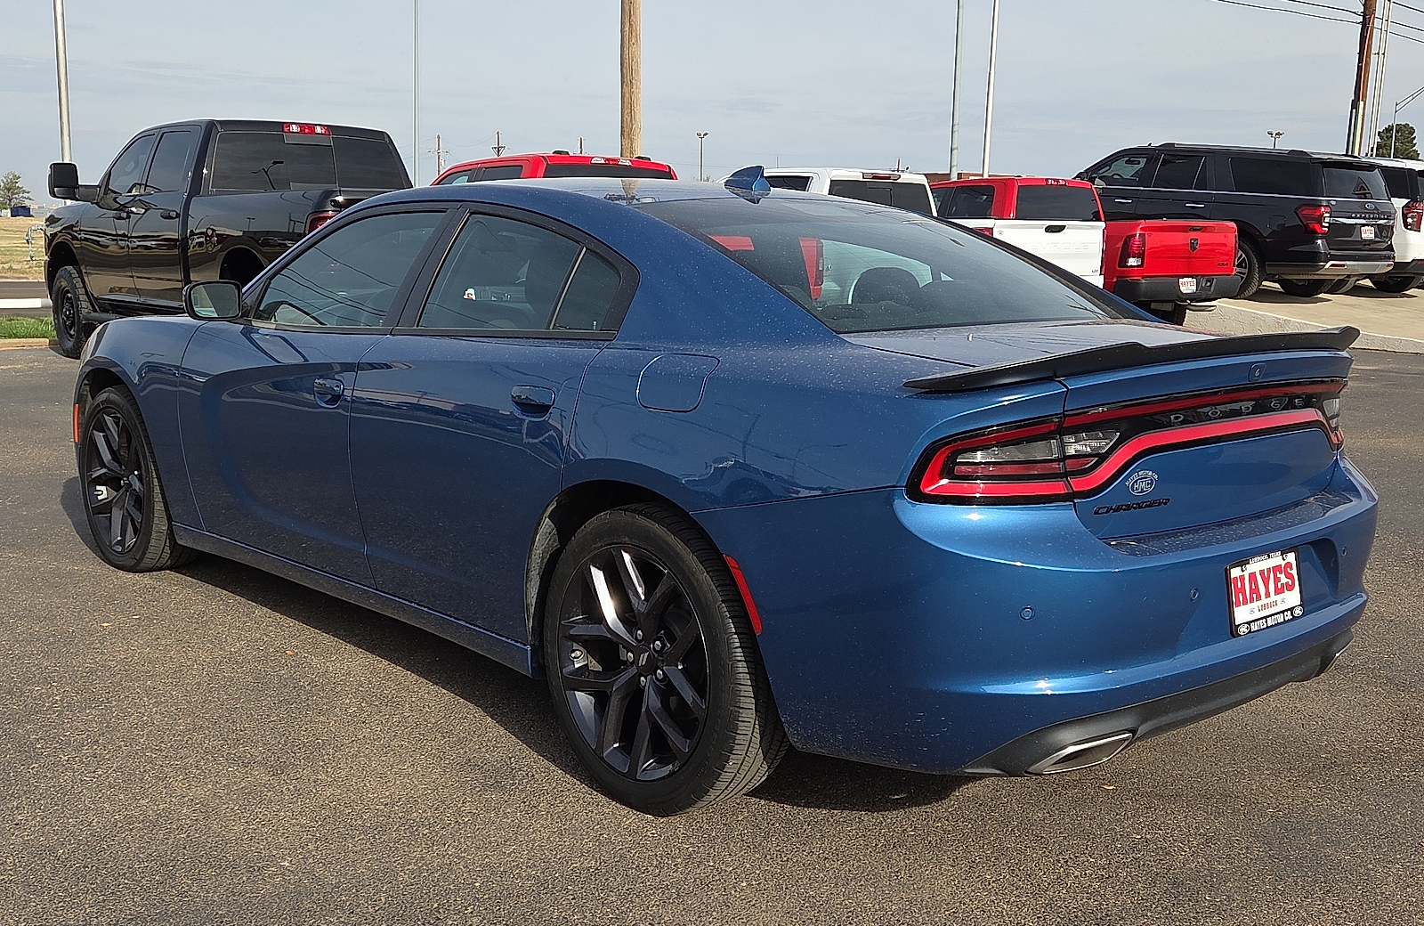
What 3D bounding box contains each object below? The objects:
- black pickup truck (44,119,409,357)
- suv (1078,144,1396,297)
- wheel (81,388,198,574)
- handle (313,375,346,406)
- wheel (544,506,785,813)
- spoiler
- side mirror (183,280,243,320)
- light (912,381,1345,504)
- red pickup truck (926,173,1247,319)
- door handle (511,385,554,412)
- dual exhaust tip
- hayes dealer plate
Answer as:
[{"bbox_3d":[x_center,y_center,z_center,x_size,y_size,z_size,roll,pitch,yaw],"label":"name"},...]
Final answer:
[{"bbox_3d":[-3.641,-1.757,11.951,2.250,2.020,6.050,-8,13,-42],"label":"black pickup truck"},{"bbox_3d":[6.694,-3.396,20.018,2.060,1.950,5.350,-5,13,-36],"label":"suv"},{"bbox_3d":[-2.181,0.052,5.523,0.245,0.725,0.725,-8,13,-42],"label":"wheel"},{"bbox_3d":[-1.112,-0.207,4.175,0.052,0.082,0.175,-8,13,-42],"label":"handle"},{"bbox_3d":[-0.098,0.438,3.333,0.250,0.730,0.730,-7,12,-43],"label":"wheel"},{"bbox_3d":[1.053,-0.245,3.195,1.520,0.115,0.360,-7,12,-43],"label":"spoiler"},{"bbox_3d":[-1.569,-0.514,4.501,0.195,0.135,0.130,-8,13,-42],"label":"side mirror"},{"bbox_3d":[1.084,-0.073,3.154,1.660,0.215,0.260,-8,13,-42],"label":"light"},{"bbox_3d":[3.687,-2.657,18.331,2.120,1.960,5.800,-6,12,-36],"label":"red pickup truck"},{"bbox_3d":[-0.418,-0.155,3.448,0.048,0.058,0.165,-7,12,-43],"label":"door handle"},{"bbox_3d":[0.711,0.571,2.831,0.245,0.075,0.120,-7,12,-43],"label":"dual exhaust tip"},{"bbox_3d":[1.194,0.277,3.107,0.310,0.160,0.020,-7,3,-43],"label":"hayes dealer plate"}]

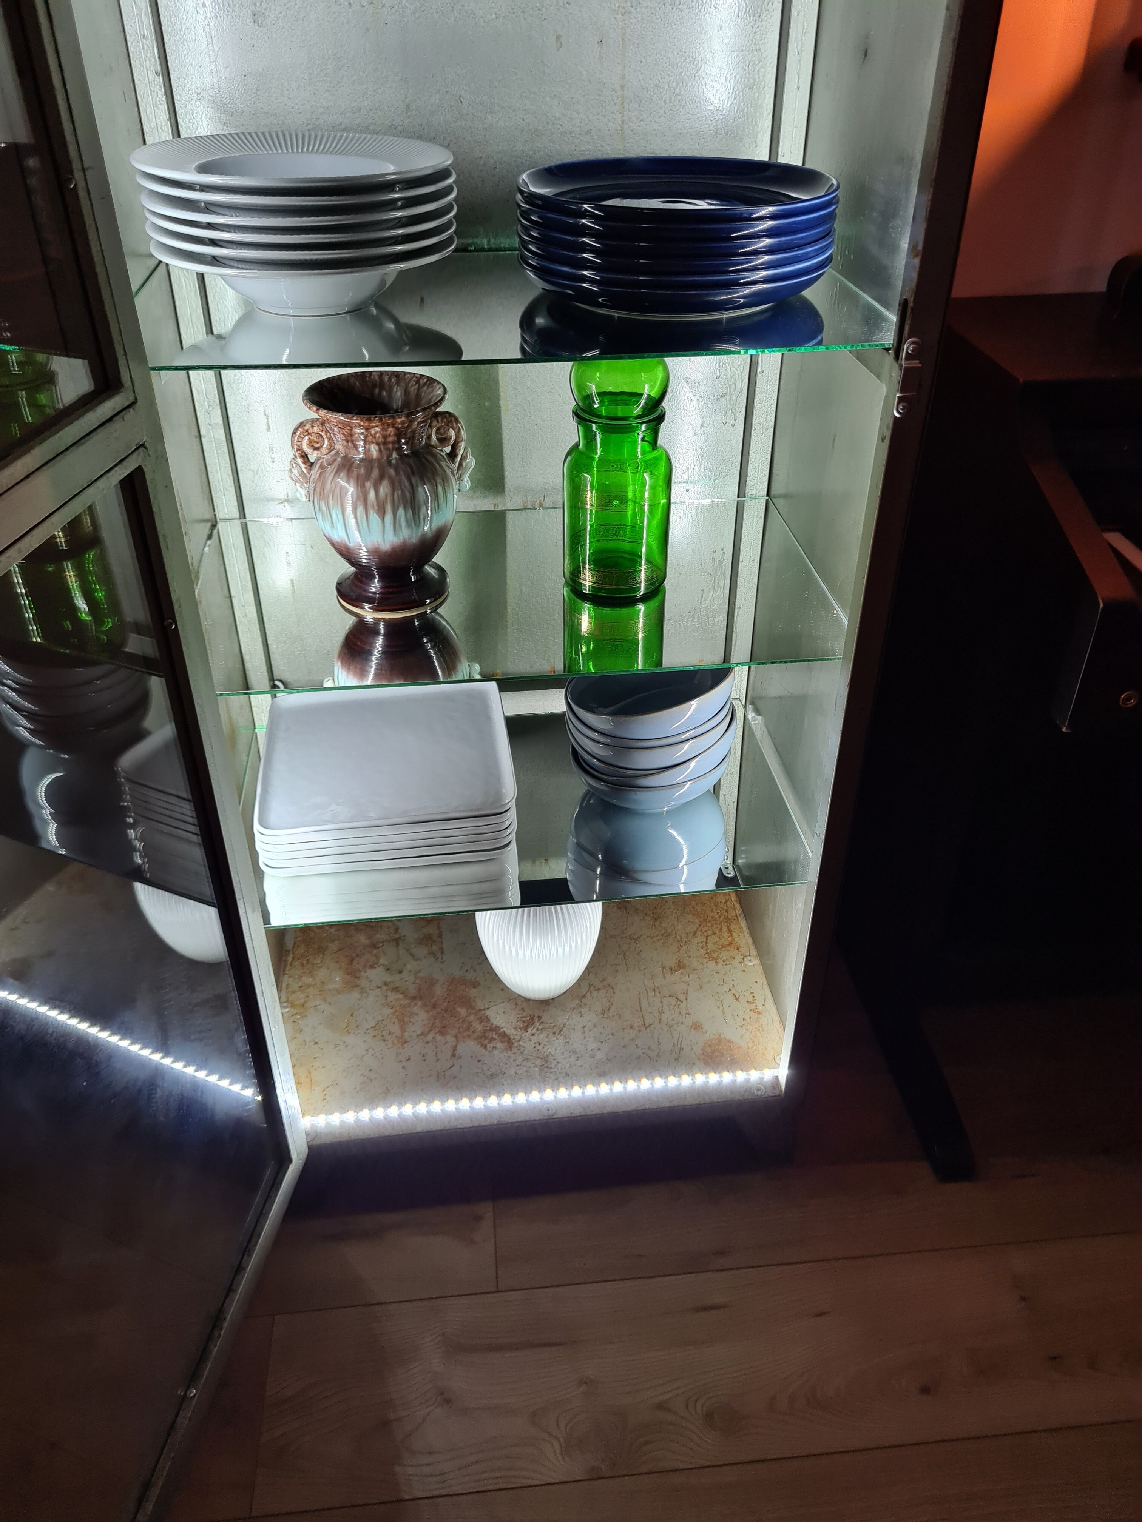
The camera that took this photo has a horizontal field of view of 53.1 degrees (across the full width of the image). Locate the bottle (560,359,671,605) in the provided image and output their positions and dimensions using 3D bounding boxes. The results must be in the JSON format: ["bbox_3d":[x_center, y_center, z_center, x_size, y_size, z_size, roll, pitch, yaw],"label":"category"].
[{"bbox_3d":[0.046,-0.290,1.108,0.106,0.247,0.106,0,35,0],"label":"bottle"}]

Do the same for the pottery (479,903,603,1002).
[{"bbox_3d":[-0.042,0.204,1.461,0.163,0.210,0.163,-4,35,-6],"label":"pottery"}]

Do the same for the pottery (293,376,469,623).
[{"bbox_3d":[-0.178,-0.253,1.097,0.173,0.200,0.140,-4,35,-6],"label":"pottery"}]

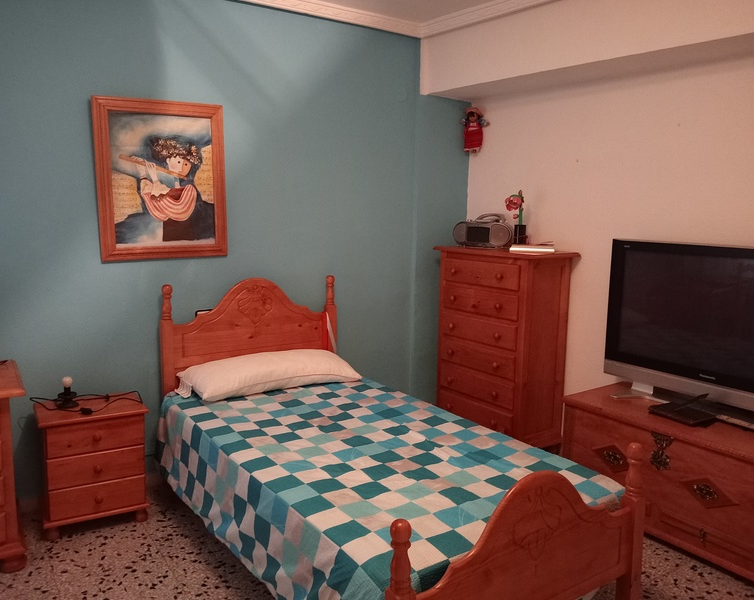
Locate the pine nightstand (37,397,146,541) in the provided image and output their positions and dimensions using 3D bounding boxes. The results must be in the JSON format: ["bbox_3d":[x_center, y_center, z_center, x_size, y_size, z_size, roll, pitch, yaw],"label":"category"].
[{"bbox_3d":[-1.289,0.741,2.943,0.440,0.518,0.327,-4,9,-31],"label":"pine nightstand"}]

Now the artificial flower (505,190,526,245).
[{"bbox_3d":[0.839,-0.471,3.849,0.121,0.334,0.114,6,10,33],"label":"artificial flower"}]

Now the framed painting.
[{"bbox_3d":[-1.047,-0.581,3.205,0.642,0.774,0.028,-5,10,-36],"label":"framed painting"}]

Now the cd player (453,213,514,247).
[{"bbox_3d":[0.666,-0.432,4.046,0.355,0.216,0.170,6,10,33],"label":"cd player"}]

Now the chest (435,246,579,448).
[{"bbox_3d":[0.756,0.282,4.008,0.383,1.179,0.795,-5,10,-36],"label":"chest"}]

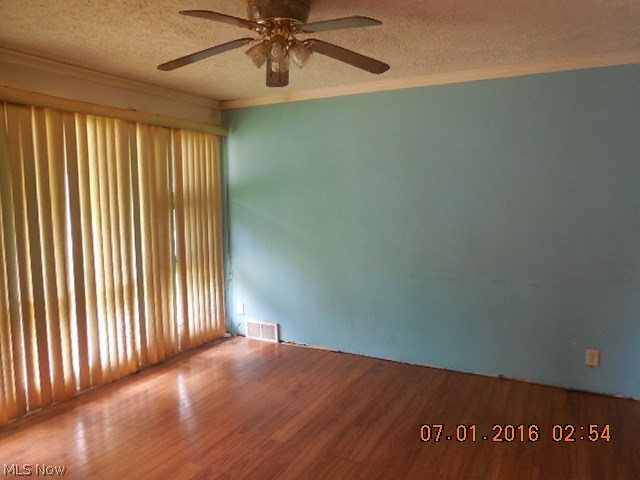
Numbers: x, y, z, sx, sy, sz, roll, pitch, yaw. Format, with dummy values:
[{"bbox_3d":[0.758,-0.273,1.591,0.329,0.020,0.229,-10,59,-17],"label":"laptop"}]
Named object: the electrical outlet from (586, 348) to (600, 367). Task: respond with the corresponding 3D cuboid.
[{"bbox_3d":[1.967,0.850,3.326,0.075,0.117,0.014,3,6,27],"label":"electrical outlet"}]

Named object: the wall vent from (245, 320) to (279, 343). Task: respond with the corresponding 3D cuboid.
[{"bbox_3d":[-0.591,0.923,4.646,0.370,0.172,0.030,3,6,27],"label":"wall vent"}]

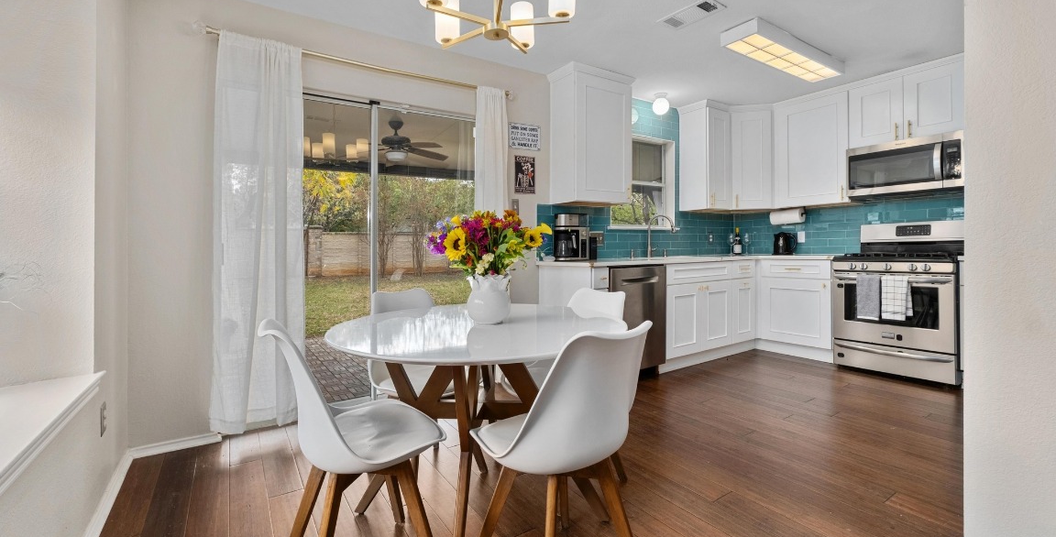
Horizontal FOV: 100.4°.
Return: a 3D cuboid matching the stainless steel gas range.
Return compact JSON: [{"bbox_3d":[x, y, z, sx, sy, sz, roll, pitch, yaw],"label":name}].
[{"bbox_3d":[2.988,0.221,3.493,0.690,1.185,0.755,-2,2,-33],"label":"stainless steel gas range"}]

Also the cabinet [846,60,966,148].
[{"bbox_3d":[3.099,-1.273,3.551,0.330,0.513,0.762,-1,1,-34],"label":"cabinet"}]

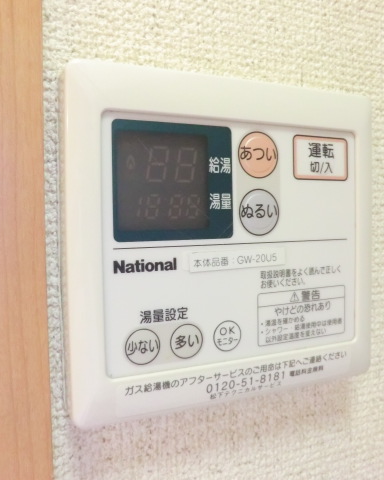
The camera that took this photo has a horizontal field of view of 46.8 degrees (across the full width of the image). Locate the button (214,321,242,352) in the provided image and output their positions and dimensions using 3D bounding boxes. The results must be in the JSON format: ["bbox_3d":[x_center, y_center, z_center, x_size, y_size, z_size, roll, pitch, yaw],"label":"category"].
[{"bbox_3d":[0.014,0.036,0.168,0.012,0.012,0.003,-2,3,-23],"label":"button"}]

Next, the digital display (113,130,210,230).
[{"bbox_3d":[-0.010,-0.021,0.156,0.034,0.034,0.003,-2,3,-23],"label":"digital display"}]

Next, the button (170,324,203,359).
[{"bbox_3d":[-0.002,0.037,0.162,0.013,0.013,0.003,-2,3,-23],"label":"button"}]

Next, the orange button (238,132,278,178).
[{"bbox_3d":[0.026,-0.033,0.171,0.018,0.018,0.003,-2,3,-23],"label":"orange button"}]

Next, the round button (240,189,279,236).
[{"bbox_3d":[0.026,-0.011,0.172,0.018,0.018,0.003,-2,3,-23],"label":"round button"}]

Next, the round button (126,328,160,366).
[{"bbox_3d":[-0.017,0.038,0.155,0.013,0.013,0.003,-2,3,-23],"label":"round button"}]

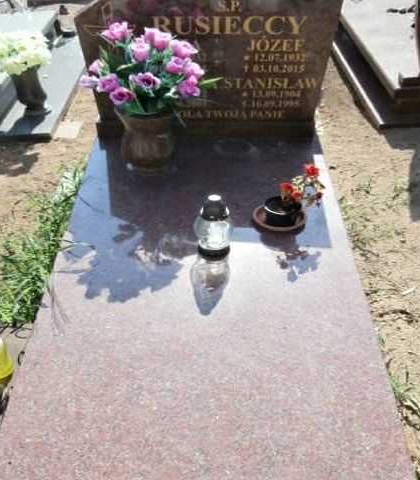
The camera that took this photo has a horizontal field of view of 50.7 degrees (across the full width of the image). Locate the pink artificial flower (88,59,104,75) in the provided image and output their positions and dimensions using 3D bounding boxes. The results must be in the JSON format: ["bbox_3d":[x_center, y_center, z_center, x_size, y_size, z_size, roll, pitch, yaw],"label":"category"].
[{"bbox_3d":[-0.320,-0.489,1.250,0.045,0.043,0.046,22,48,21],"label":"pink artificial flower"}]

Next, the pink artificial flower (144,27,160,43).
[{"bbox_3d":[-0.165,-0.588,1.270,0.050,0.047,0.050,0,45,0],"label":"pink artificial flower"}]

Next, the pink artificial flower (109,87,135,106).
[{"bbox_3d":[-0.244,-0.396,1.225,0.068,0.050,0.058,7,44,7],"label":"pink artificial flower"}]

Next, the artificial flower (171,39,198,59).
[{"bbox_3d":[-0.071,-0.535,1.240,0.074,0.054,0.064,-10,44,-11],"label":"artificial flower"}]

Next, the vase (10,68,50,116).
[{"bbox_3d":[-0.972,-0.811,2.420,0.175,0.250,0.175,0,45,0],"label":"vase"}]

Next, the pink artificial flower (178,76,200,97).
[{"bbox_3d":[-0.060,-0.453,1.310,0.062,0.052,0.052,-11,46,-11],"label":"pink artificial flower"}]

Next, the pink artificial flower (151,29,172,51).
[{"bbox_3d":[-0.135,-0.555,1.235,0.060,0.052,0.057,0,44,0],"label":"pink artificial flower"}]

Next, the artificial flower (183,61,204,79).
[{"bbox_3d":[-0.048,-0.496,1.290,0.062,0.047,0.055,-14,47,-14],"label":"artificial flower"}]

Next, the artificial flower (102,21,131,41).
[{"bbox_3d":[-0.259,-0.581,1.230,0.074,0.053,0.064,7,44,7],"label":"artificial flower"}]

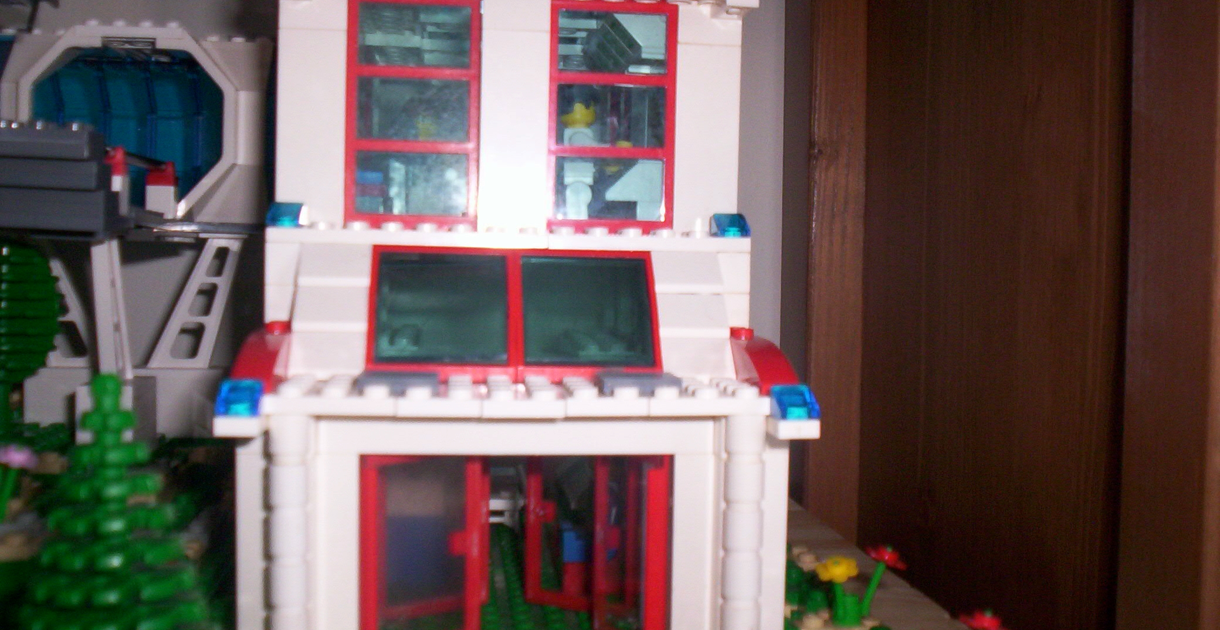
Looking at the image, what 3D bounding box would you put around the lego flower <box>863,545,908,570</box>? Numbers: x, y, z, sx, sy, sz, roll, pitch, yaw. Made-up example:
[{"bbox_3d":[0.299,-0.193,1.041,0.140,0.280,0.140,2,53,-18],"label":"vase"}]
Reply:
[{"bbox_3d":[0.064,0.057,0.303,0.010,0.004,0.010,23,-7,0],"label":"lego flower"}]

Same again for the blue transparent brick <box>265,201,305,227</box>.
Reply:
[{"bbox_3d":[-0.074,-0.023,0.299,0.008,0.006,0.008,1,3,-7],"label":"blue transparent brick"}]

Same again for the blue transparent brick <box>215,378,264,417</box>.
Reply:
[{"bbox_3d":[-0.068,0.016,0.237,0.008,0.006,0.008,1,3,-7],"label":"blue transparent brick"}]

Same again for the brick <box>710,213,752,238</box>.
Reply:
[{"bbox_3d":[0.029,-0.021,0.311,0.008,0.006,0.008,1,3,-7],"label":"brick"}]

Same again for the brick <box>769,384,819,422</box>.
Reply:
[{"bbox_3d":[0.036,0.017,0.249,0.008,0.006,0.008,1,3,-7],"label":"brick"}]

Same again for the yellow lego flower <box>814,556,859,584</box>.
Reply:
[{"bbox_3d":[0.051,0.057,0.288,0.010,0.004,0.010,-4,15,-6],"label":"yellow lego flower"}]

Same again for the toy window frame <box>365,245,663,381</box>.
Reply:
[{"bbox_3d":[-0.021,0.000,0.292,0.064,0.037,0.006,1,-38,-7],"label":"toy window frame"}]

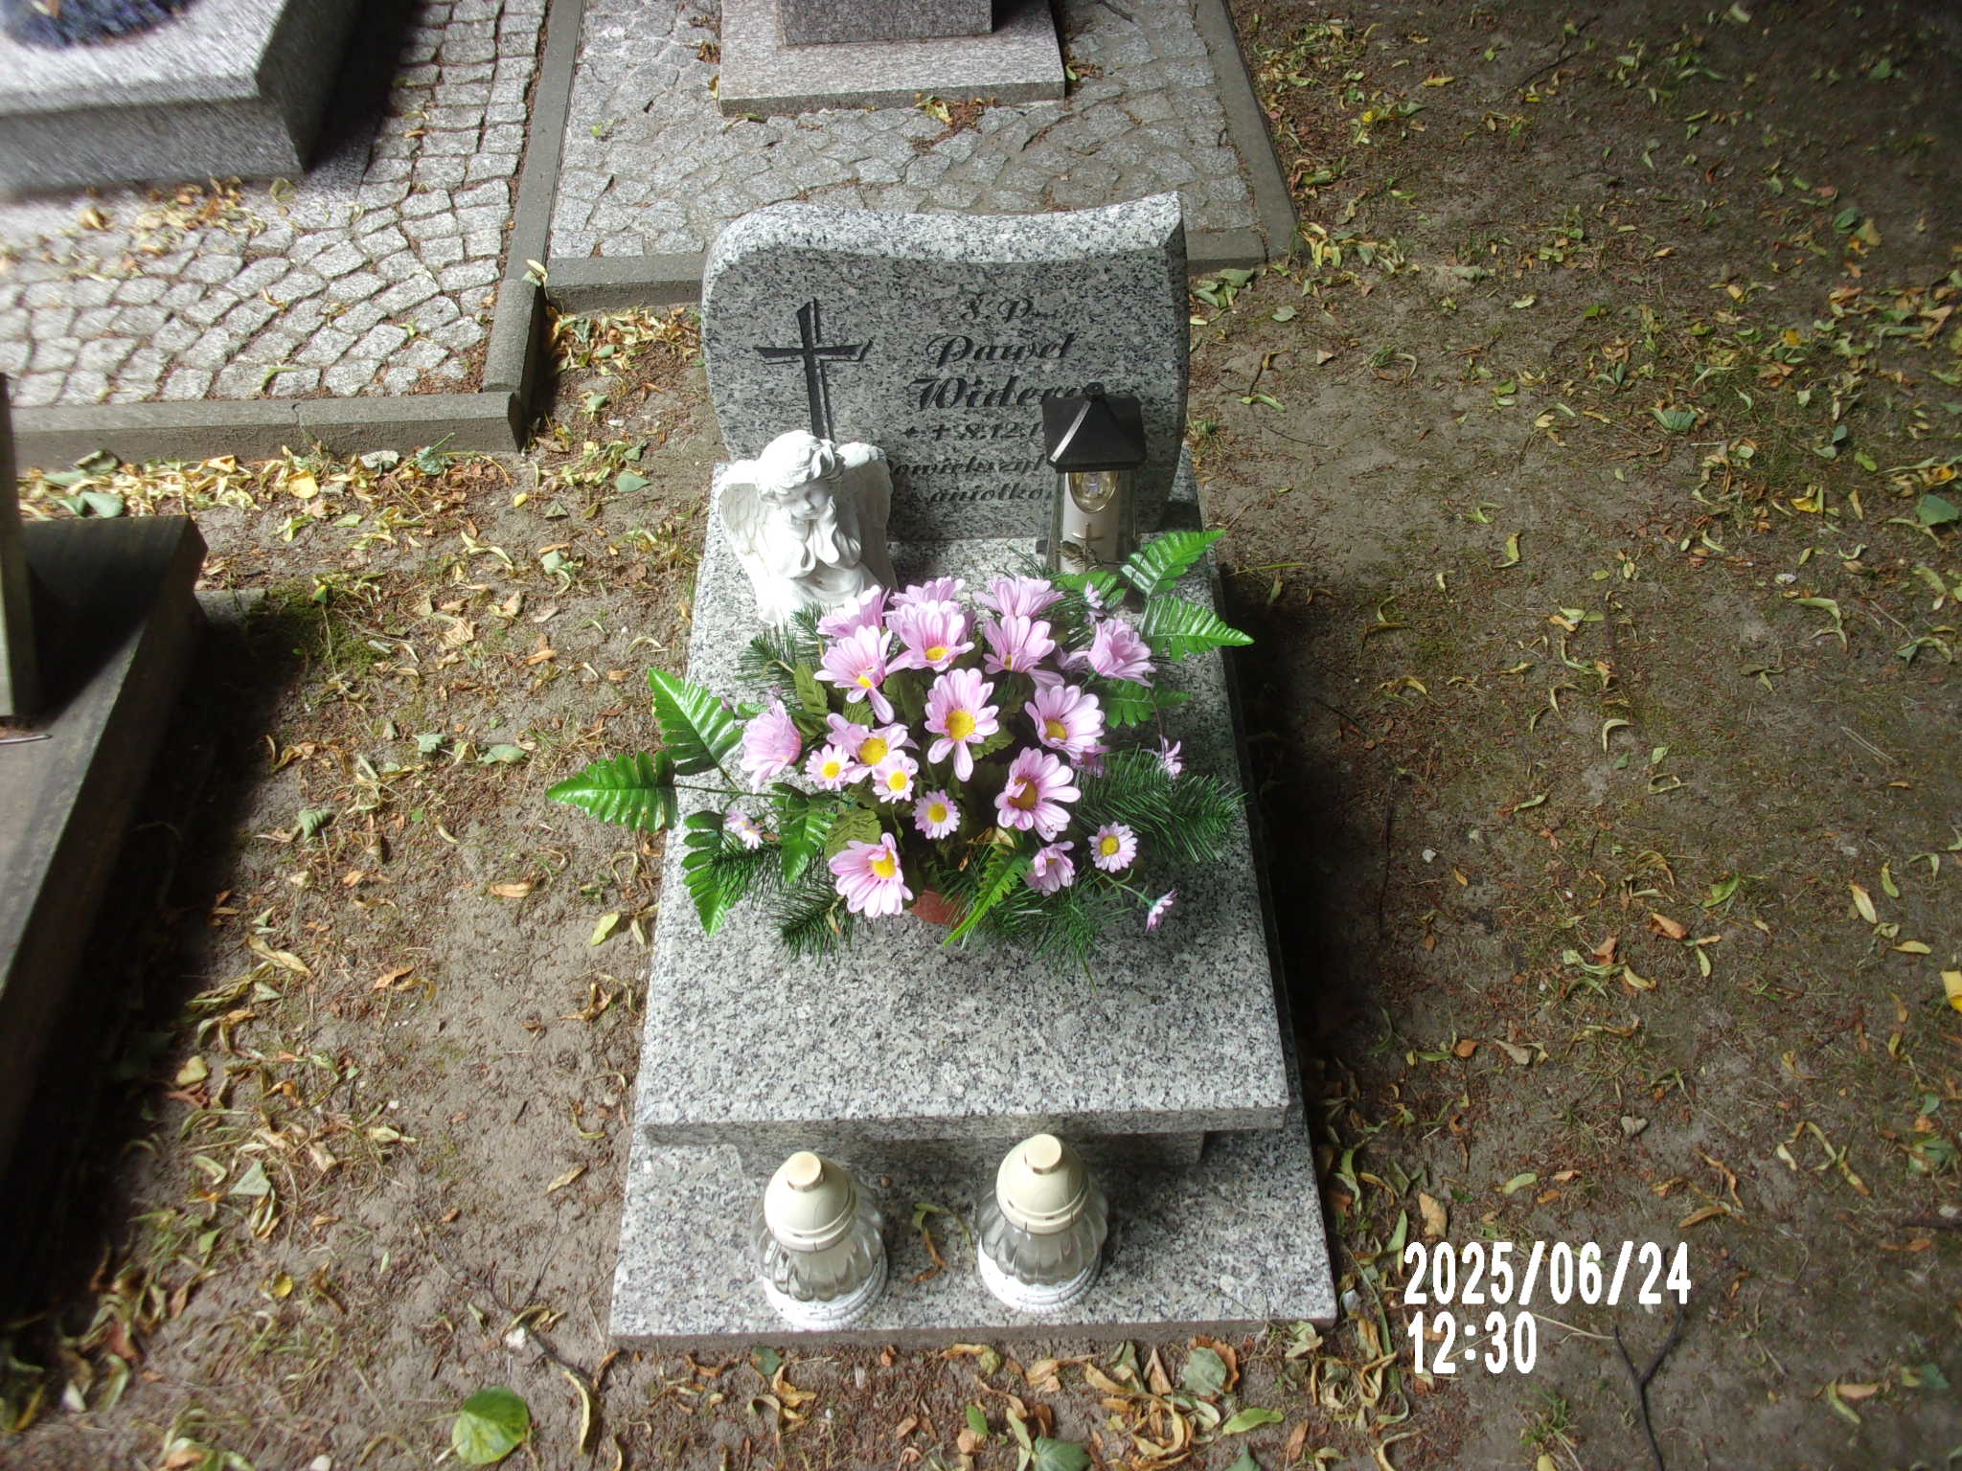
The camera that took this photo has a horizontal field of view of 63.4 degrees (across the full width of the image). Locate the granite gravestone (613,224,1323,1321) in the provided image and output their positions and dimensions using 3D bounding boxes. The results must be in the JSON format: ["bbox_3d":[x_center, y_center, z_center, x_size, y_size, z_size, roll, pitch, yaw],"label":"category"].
[{"bbox_3d":[-0.019,-0.004,1.523,0.660,0.604,0.972,-1,52,-1],"label":"granite gravestone"}]

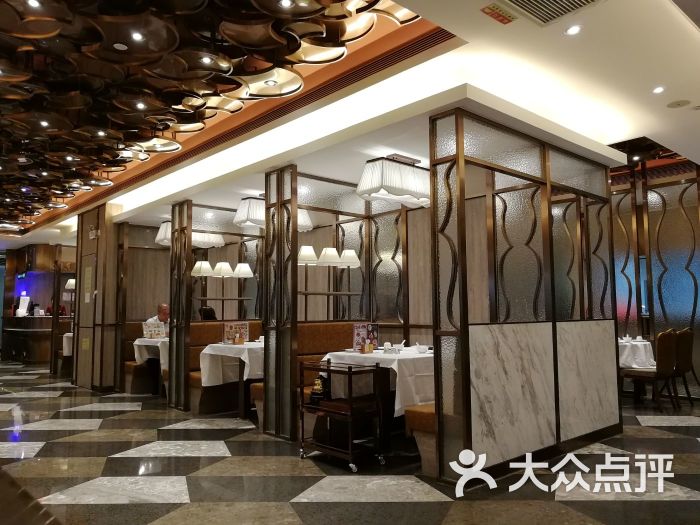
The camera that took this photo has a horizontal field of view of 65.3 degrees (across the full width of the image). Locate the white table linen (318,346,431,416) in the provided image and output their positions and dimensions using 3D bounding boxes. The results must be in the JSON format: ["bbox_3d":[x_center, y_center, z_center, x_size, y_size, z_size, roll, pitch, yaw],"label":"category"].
[{"bbox_3d":[0.467,1.156,4.603,1.140,0.778,0.833,4,-7,-42],"label":"white table linen"}]

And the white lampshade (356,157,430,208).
[{"bbox_3d":[0.508,-0.686,4.826,0.932,0.302,0.312,4,-7,-42],"label":"white lampshade"}]

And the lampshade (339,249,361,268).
[{"bbox_3d":[-0.012,-0.035,5.753,0.213,0.183,0.213,1,-5,-12],"label":"lampshade"}]

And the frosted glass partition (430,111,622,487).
[{"bbox_3d":[1.539,0.267,4.461,2.359,2.506,0.275,4,-7,-42],"label":"frosted glass partition"}]

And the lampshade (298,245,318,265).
[{"bbox_3d":[-0.430,-0.064,5.381,0.213,0.183,0.213,0,-5,-11],"label":"lampshade"}]

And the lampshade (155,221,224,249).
[{"bbox_3d":[-2.303,-0.394,7.950,0.932,0.302,0.312,4,-7,-42],"label":"lampshade"}]

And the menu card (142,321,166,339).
[{"bbox_3d":[-2.791,0.959,7.812,0.297,0.213,0.069,3,-6,-37],"label":"menu card"}]

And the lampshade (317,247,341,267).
[{"bbox_3d":[-0.212,-0.049,5.575,0.213,0.183,0.213,1,-5,-12],"label":"lampshade"}]

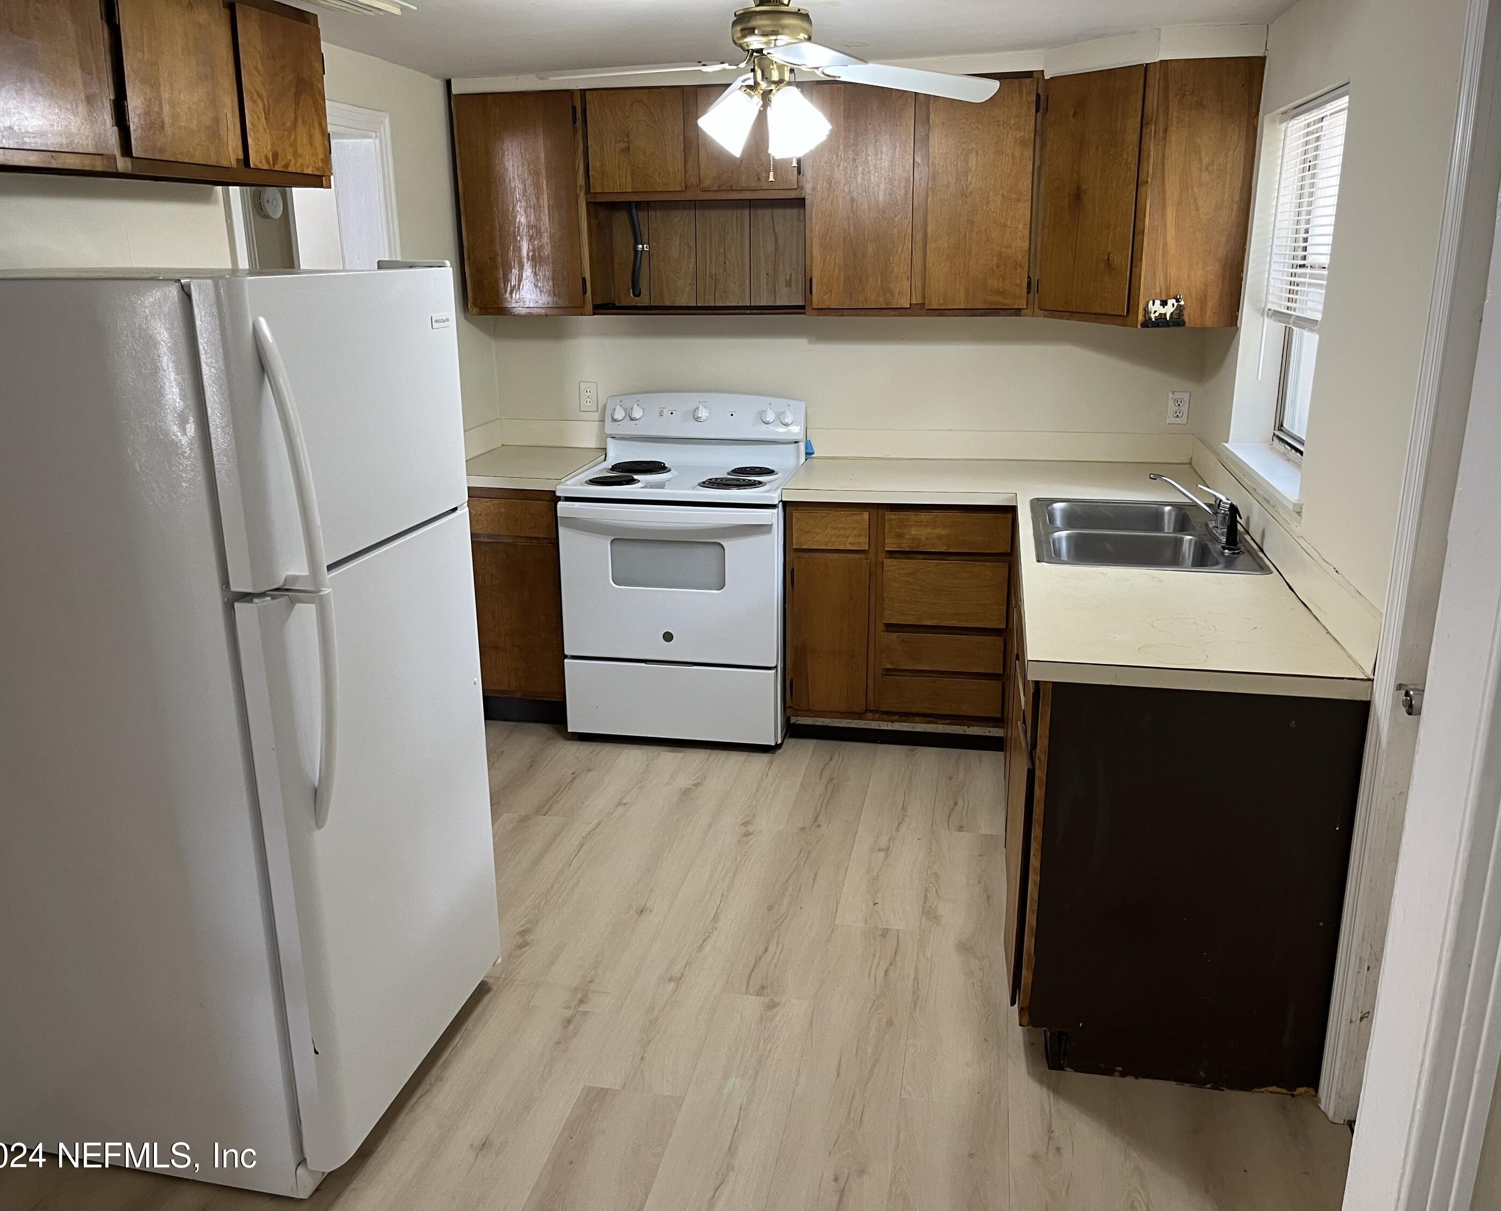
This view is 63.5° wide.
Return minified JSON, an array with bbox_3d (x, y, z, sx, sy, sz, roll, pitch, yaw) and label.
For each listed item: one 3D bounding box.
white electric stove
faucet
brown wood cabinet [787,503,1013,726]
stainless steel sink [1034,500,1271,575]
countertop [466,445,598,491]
[{"bbox_3d":[-0.216,-0.143,4.395,0.757,1.172,0.710,3,17,11],"label":"white electric stove"},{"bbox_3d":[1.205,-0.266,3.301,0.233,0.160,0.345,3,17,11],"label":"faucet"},{"bbox_3d":[0.556,-0.053,4.384,0.765,0.783,0.605,3,17,11],"label":"brown wood cabinet"},{"bbox_3d":[1.079,-0.128,3.408,0.558,0.175,0.816,3,17,11],"label":"stainless steel sink"},{"bbox_3d":[-0.825,-0.515,4.532,0.485,0.041,0.635,3,17,11],"label":"countertop"}]

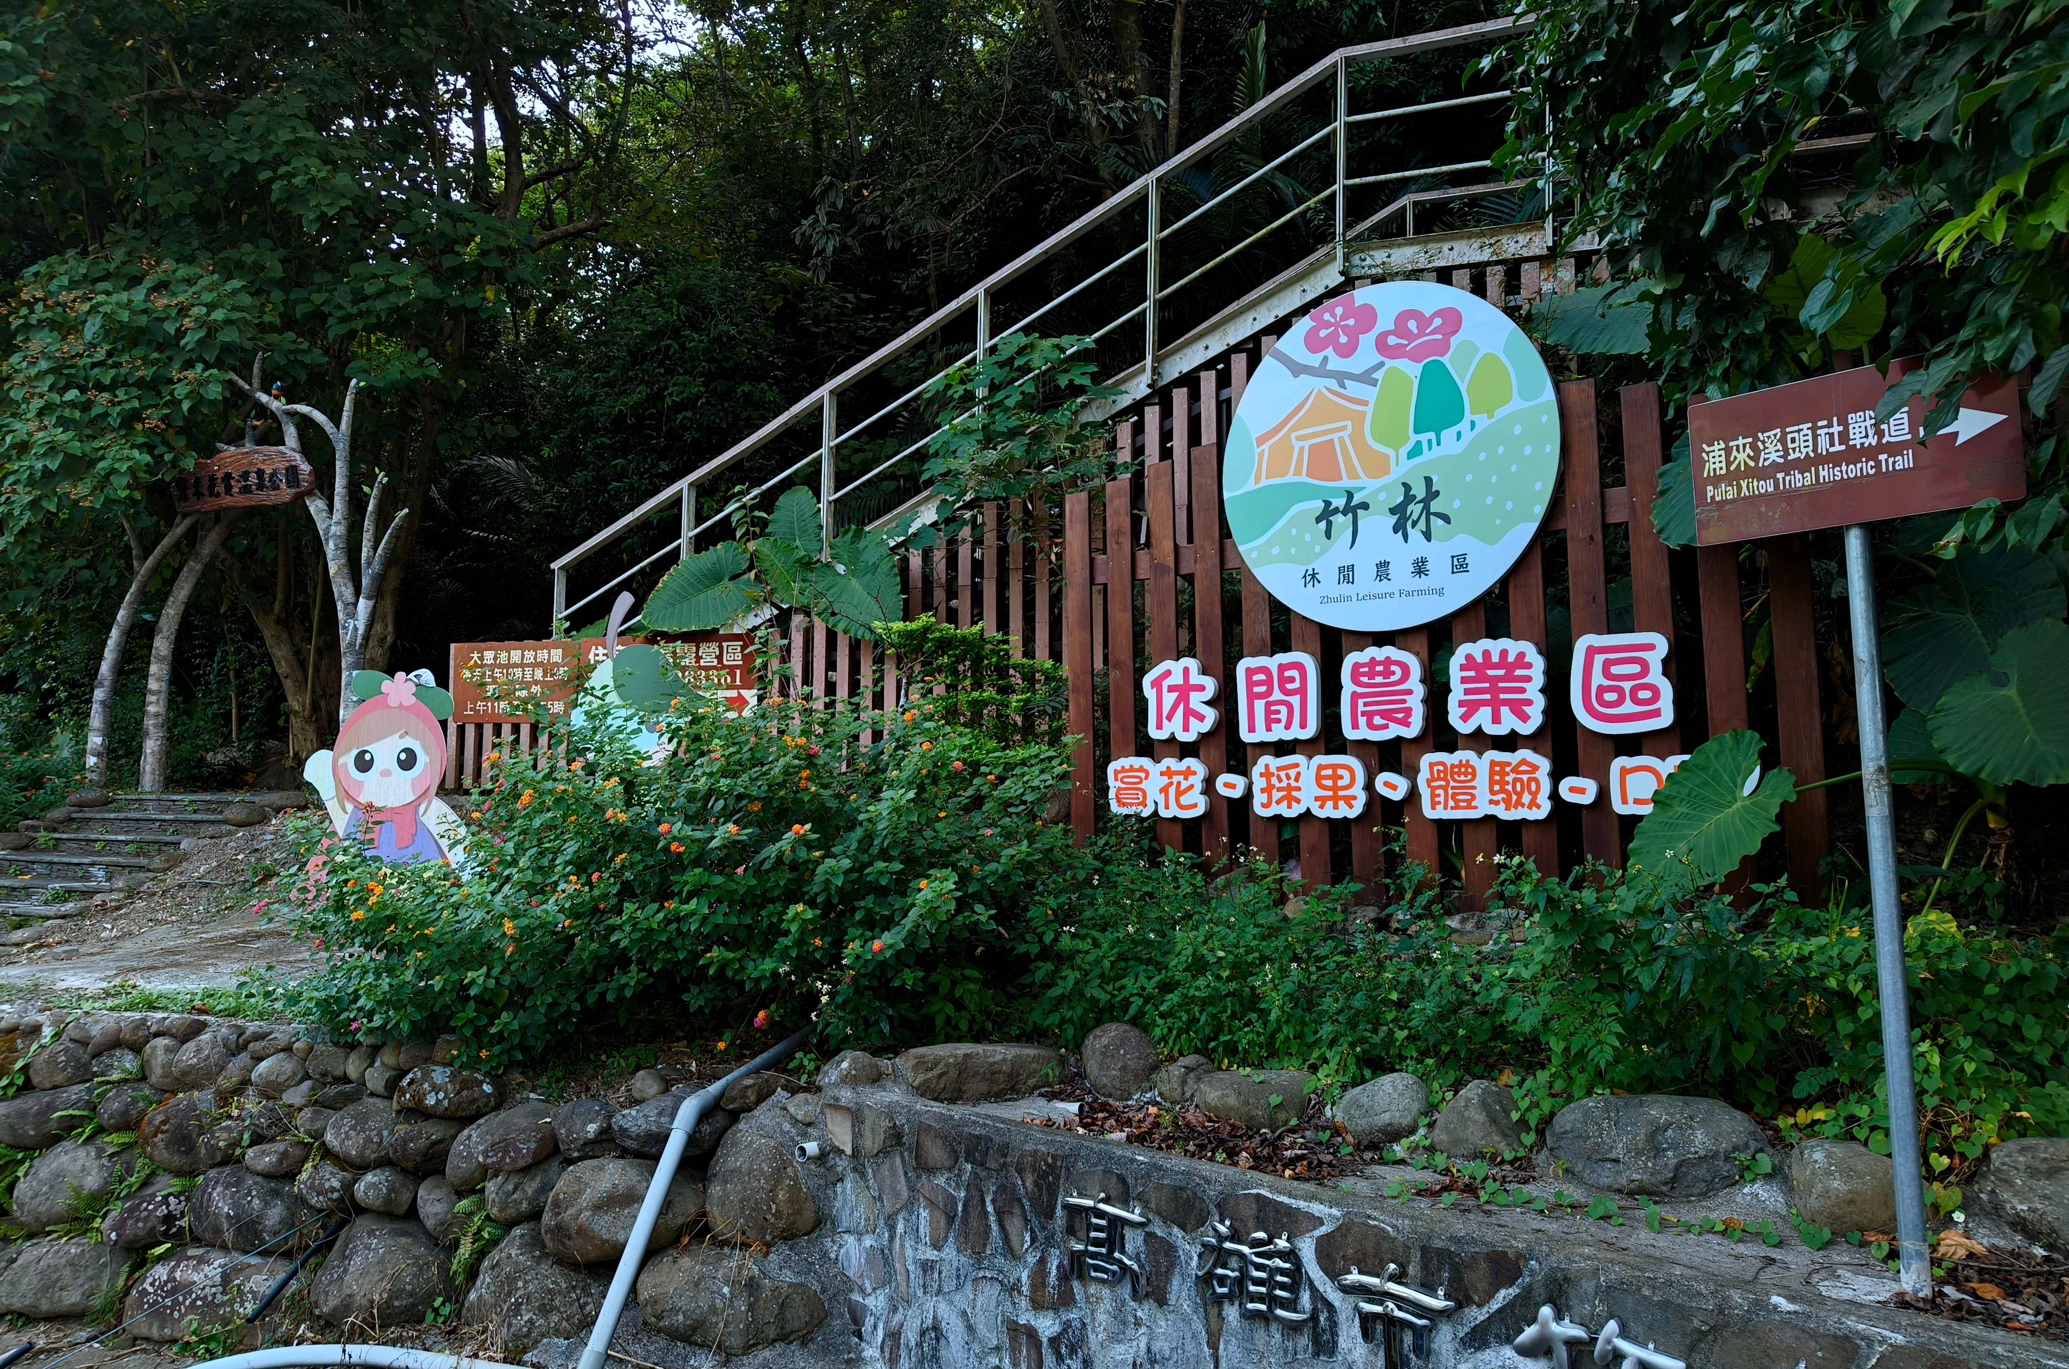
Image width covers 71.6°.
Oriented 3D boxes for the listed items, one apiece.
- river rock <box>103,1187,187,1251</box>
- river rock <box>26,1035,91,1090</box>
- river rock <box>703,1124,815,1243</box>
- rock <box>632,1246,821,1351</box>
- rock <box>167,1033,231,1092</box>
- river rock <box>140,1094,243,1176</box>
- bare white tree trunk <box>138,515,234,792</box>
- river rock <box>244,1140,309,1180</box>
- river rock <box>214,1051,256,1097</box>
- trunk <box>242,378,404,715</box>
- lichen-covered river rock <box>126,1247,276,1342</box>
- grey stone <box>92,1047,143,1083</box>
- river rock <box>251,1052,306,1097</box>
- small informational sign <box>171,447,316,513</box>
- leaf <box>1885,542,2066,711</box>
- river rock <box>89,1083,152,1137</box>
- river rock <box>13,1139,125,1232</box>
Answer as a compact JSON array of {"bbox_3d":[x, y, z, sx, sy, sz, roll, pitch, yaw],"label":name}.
[{"bbox_3d":[-3.535,2.122,5.701,0.320,0.241,0.236,-1,-5,12],"label":"river rock"},{"bbox_3d":[-4.044,1.565,5.948,0.244,0.221,0.198,-1,-5,12],"label":"river rock"},{"bbox_3d":[-1.004,1.838,5.277,0.411,0.419,0.353,-1,-5,12],"label":"river rock"},{"bbox_3d":[-1.185,2.397,5.594,0.720,0.398,0.450,-1,-7,9],"label":"rock"},{"bbox_3d":[-3.662,1.659,6.292,0.270,0.256,0.240,-1,-7,9],"label":"rock"},{"bbox_3d":[-3.410,1.812,5.789,0.392,0.318,0.300,-1,-5,12],"label":"river rock"},{"bbox_3d":[-6.572,-0.251,11.120,0.700,2.166,0.350,-2,-8,18],"label":"bare white tree trunk"},{"bbox_3d":[-3.192,2.003,6.047,0.270,0.165,0.200,-1,-7,9],"label":"river rock"},{"bbox_3d":[-3.476,1.690,6.238,0.180,0.192,0.160,-1,-7,9],"label":"river rock"},{"bbox_3d":[-5.341,-0.789,10.785,1.150,3.189,0.600,-2,-8,18],"label":"trunk"},{"bbox_3d":[-3.269,2.387,5.627,0.592,0.338,0.381,-1,-5,12],"label":"lichen-covered river rock"},{"bbox_3d":[-3.746,1.556,5.864,0.197,0.140,0.141,-1,-5,12],"label":"grey stone"},{"bbox_3d":[-3.011,1.552,5.716,0.213,0.168,0.161,-1,-5,12],"label":"river rock"},{"bbox_3d":[-6.400,-1.641,11.600,1.392,0.470,0.100,-2,-5,19],"label":"small informational sign"},{"bbox_3d":[3.105,-0.153,4.756,0.600,0.634,0.250,-3,-8,24],"label":"leaf"},{"bbox_3d":[-3.959,1.839,6.219,0.260,0.232,0.220,-1,-7,9],"label":"river rock"},{"bbox_3d":[-3.931,2.043,5.853,0.429,0.356,0.332,-1,-5,12],"label":"river rock"}]

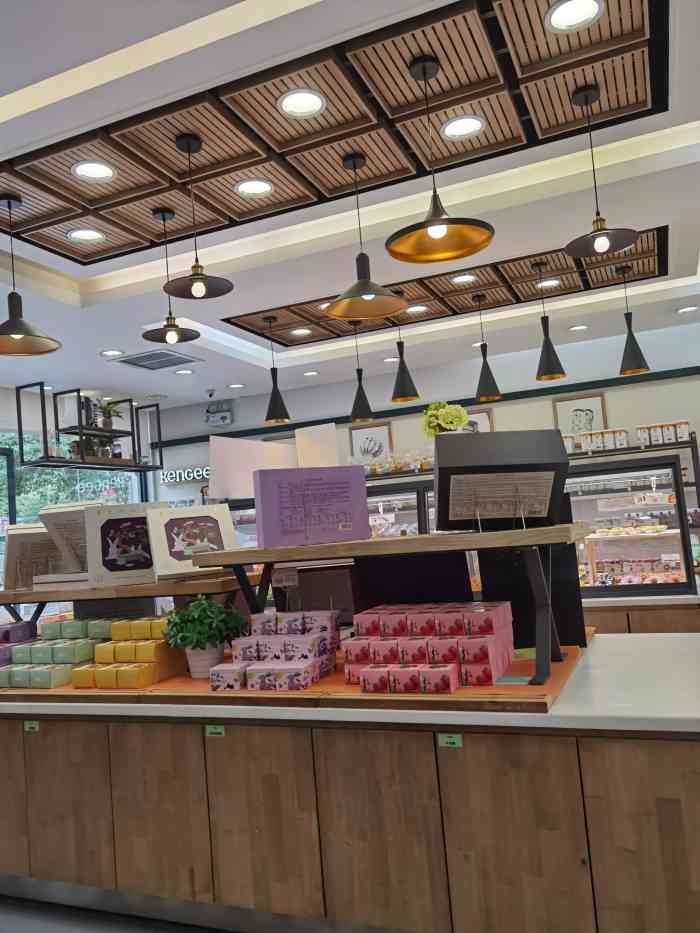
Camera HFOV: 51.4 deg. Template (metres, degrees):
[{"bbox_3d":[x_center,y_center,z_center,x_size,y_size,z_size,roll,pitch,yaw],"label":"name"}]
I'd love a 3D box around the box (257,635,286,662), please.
[{"bbox_3d":[-0.286,0.731,2.913,0.124,0.076,0.123,-6,-5,22],"label":"box"}]

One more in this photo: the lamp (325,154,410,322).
[{"bbox_3d":[0.045,-1.060,3.284,0.367,0.724,0.367,-4,-5,0],"label":"lamp"}]

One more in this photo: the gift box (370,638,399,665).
[{"bbox_3d":[0.150,0.697,2.767,0.112,0.082,0.114,-7,-6,22],"label":"gift box"}]

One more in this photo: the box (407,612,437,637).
[{"bbox_3d":[0.268,0.546,2.543,0.099,0.071,0.105,-7,-6,22],"label":"box"}]

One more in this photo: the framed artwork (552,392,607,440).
[{"bbox_3d":[1.922,-0.374,6.049,0.405,0.420,0.030,-7,-6,22],"label":"framed artwork"}]

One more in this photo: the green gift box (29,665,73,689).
[{"bbox_3d":[-1.288,0.907,3.144,0.113,0.072,0.123,-6,-5,22],"label":"green gift box"}]

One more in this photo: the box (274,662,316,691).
[{"bbox_3d":[-0.183,0.721,2.503,0.105,0.071,0.105,-7,-6,22],"label":"box"}]

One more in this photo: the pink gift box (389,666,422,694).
[{"bbox_3d":[0.207,0.737,2.536,0.107,0.077,0.110,-6,-5,22],"label":"pink gift box"}]

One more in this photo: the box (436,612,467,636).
[{"bbox_3d":[0.398,0.597,2.792,0.112,0.082,0.114,-7,-6,22],"label":"box"}]

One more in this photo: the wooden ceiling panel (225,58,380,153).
[{"bbox_3d":[-0.184,-1.379,2.777,0.447,0.050,0.447,-6,-5,22],"label":"wooden ceiling panel"}]

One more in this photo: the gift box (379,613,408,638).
[{"bbox_3d":[0.194,0.620,2.875,0.112,0.082,0.114,-7,-6,22],"label":"gift box"}]

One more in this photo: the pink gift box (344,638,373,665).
[{"bbox_3d":[0.052,0.686,2.726,0.106,0.077,0.110,-6,-5,22],"label":"pink gift box"}]

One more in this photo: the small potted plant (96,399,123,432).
[{"bbox_3d":[-2.373,-0.496,7.151,0.230,0.326,0.230,-7,-6,22],"label":"small potted plant"}]

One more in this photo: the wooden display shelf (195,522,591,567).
[{"bbox_3d":[0.175,0.289,2.655,1.302,0.052,0.630,-7,-6,22],"label":"wooden display shelf"}]

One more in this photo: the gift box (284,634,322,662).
[{"bbox_3d":[-0.172,0.718,2.867,0.125,0.076,0.123,-6,-5,22],"label":"gift box"}]

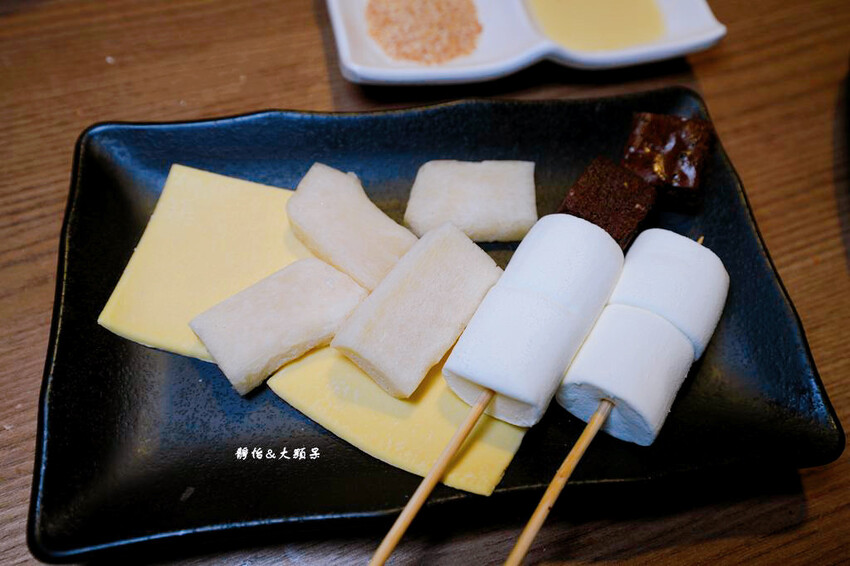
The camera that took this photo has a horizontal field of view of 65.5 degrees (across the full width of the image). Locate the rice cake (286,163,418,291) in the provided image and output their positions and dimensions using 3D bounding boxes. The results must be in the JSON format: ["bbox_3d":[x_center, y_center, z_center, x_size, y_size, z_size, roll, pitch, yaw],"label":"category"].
[{"bbox_3d":[-0.025,-0.019,0.241,0.052,0.011,0.027,42,70,16],"label":"rice cake"}]

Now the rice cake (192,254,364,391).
[{"bbox_3d":[-0.048,0.013,0.225,0.051,0.010,0.030,-36,67,-17],"label":"rice cake"}]

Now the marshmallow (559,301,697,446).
[{"bbox_3d":[0.064,0.029,0.211,0.032,0.032,0.031,31,70,14],"label":"marshmallow"}]

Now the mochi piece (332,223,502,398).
[{"bbox_3d":[0.000,0.009,0.221,0.028,0.011,0.058,37,65,9],"label":"mochi piece"}]

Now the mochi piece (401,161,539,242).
[{"bbox_3d":[0.017,-0.031,0.246,0.047,0.011,0.028,1,69,-1],"label":"mochi piece"}]

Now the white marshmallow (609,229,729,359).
[{"bbox_3d":[0.080,0.006,0.220,0.033,0.033,0.031,29,69,13],"label":"white marshmallow"}]

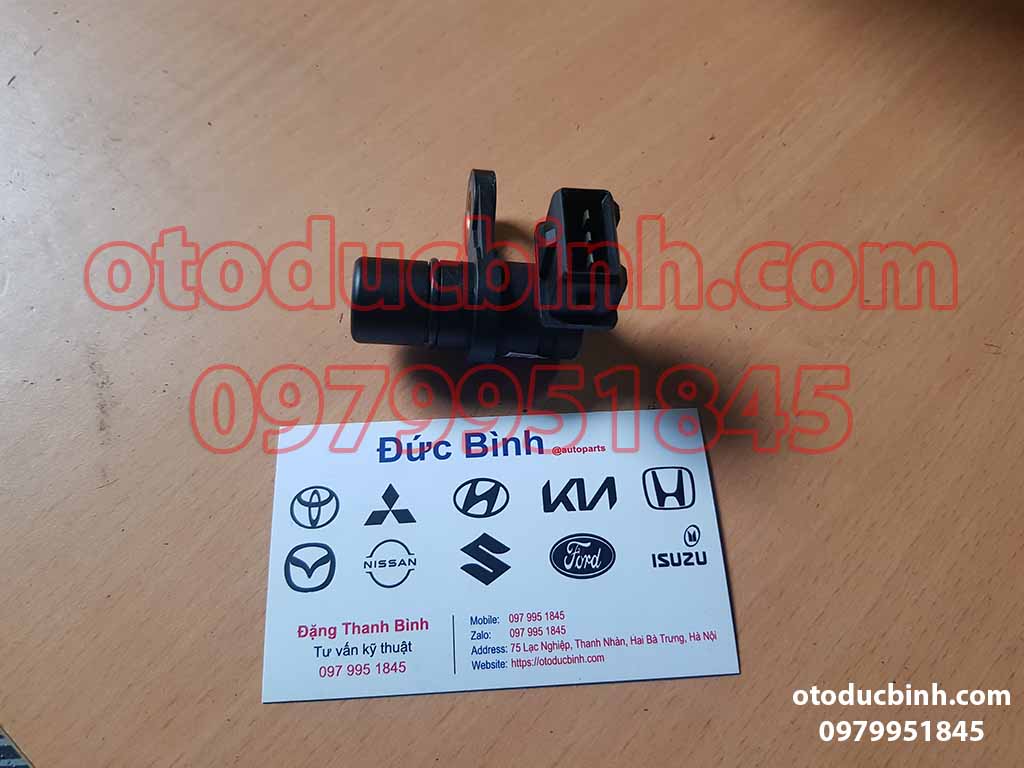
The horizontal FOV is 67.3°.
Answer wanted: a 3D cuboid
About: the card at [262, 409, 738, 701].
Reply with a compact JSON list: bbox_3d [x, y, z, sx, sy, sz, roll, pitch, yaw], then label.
[{"bbox_3d":[-0.003,0.032,0.155,0.090,0.001,0.054,-2,67,-3],"label":"card"}]

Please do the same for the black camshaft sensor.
[{"bbox_3d":[-0.007,-0.029,0.161,0.053,0.035,0.045,-1,67,-7],"label":"black camshaft sensor"}]

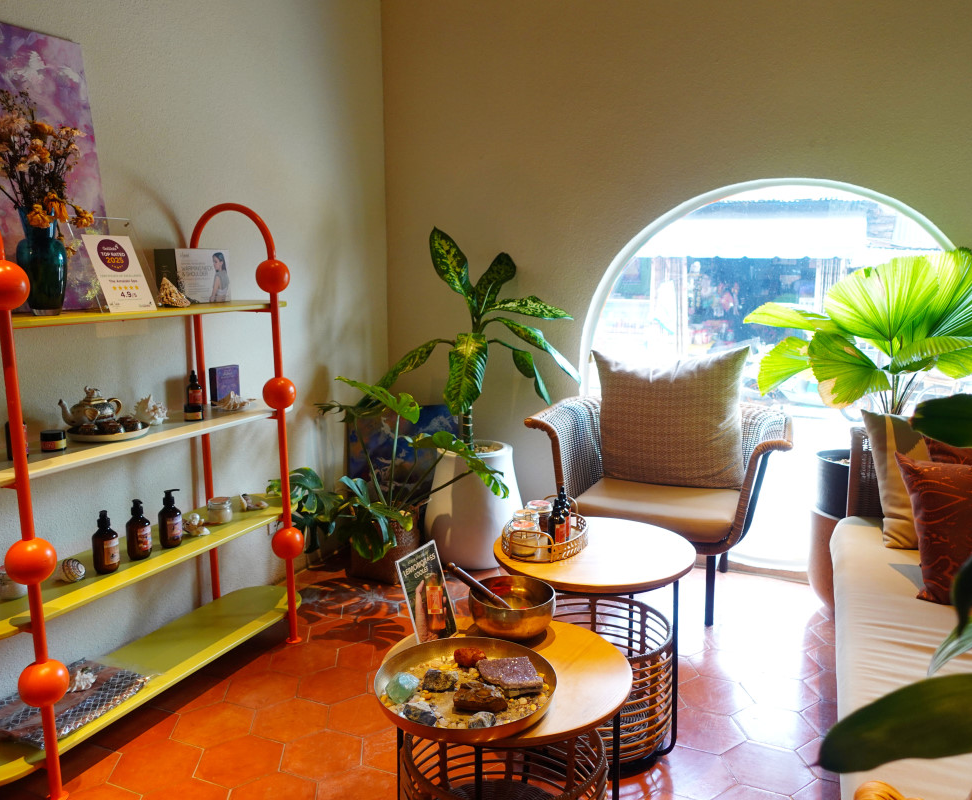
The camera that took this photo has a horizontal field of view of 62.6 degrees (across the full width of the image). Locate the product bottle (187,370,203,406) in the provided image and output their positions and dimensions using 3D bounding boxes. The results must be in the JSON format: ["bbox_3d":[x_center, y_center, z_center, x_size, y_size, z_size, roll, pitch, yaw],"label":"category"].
[{"bbox_3d":[-0.885,-0.020,2.425,0.041,0.128,0.041,-4,10,-25],"label":"product bottle"}]

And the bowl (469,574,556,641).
[{"bbox_3d":[0.056,0.437,1.660,0.178,0.083,0.178,0,9,0],"label":"bowl"}]

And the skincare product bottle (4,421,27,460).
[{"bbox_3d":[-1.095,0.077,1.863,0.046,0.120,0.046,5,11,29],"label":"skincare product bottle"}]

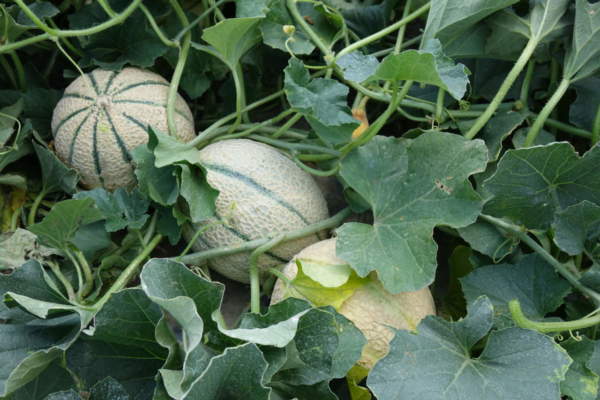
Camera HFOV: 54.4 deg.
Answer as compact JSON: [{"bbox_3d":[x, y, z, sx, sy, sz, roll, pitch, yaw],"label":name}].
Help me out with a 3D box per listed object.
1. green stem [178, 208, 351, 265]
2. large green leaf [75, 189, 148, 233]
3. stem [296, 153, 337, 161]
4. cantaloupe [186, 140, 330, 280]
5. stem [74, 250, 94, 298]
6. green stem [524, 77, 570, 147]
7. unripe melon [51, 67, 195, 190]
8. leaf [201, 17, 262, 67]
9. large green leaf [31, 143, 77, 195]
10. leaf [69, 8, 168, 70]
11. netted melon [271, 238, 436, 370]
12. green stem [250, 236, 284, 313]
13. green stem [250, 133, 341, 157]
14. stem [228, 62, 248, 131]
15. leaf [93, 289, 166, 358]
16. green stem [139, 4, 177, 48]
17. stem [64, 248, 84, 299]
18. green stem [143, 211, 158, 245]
[{"bbox_3d":[-0.035,0.036,0.583,0.182,0.016,0.016,-15,56,-10],"label":"green stem"},{"bbox_3d":[-0.194,0.011,0.600,0.075,0.030,0.055,0,48,0],"label":"large green leaf"},{"bbox_3d":[0.018,-0.048,0.650,0.045,0.008,0.009,0,48,0],"label":"stem"},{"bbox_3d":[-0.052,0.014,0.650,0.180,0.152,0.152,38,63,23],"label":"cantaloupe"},{"bbox_3d":[-0.218,0.075,0.585,0.015,0.059,0.015,13,30,0],"label":"stem"},{"bbox_3d":[0.282,-0.100,0.665,0.011,0.084,0.011,24,21,0],"label":"green stem"},{"bbox_3d":[-0.195,-0.078,0.645,0.155,0.143,0.152,-8,55,9],"label":"unripe melon"},{"bbox_3d":[-0.081,-0.188,0.690,0.074,0.064,0.040,0,23,0],"label":"leaf"},{"bbox_3d":[-0.259,-0.032,0.620,0.050,0.038,0.042,0,48,0],"label":"large green leaf"},{"bbox_3d":[-0.218,-0.193,0.700,0.120,0.040,0.075,0,48,0],"label":"leaf"},{"bbox_3d":[0.058,0.113,0.630,0.172,0.147,0.147,8,55,6],"label":"netted melon"},{"bbox_3d":[-0.032,0.071,0.555,0.032,0.014,0.078,5,66,2],"label":"green stem"},{"bbox_3d":[-0.007,-0.063,0.665,0.111,0.014,0.014,12,45,16],"label":"green stem"},{"bbox_3d":[-0.074,-0.124,0.713,0.016,0.085,0.016,-2,24,0],"label":"stem"},{"bbox_3d":[-0.155,0.111,0.530,0.070,0.032,0.058,0,48,0],"label":"leaf"},{"bbox_3d":[-0.171,-0.208,0.700,0.016,0.070,0.013,-34,20,14],"label":"green stem"},{"bbox_3d":[-0.212,0.069,0.550,0.008,0.050,0.009,-5,24,6],"label":"stem"},{"bbox_3d":[-0.169,0.031,0.662,0.010,0.010,0.040,15,68,0],"label":"green stem"}]

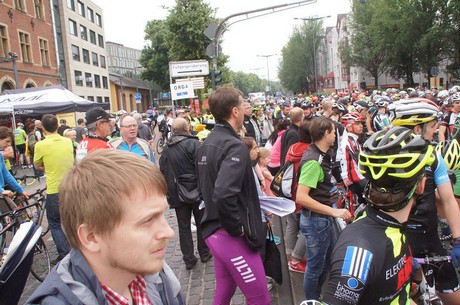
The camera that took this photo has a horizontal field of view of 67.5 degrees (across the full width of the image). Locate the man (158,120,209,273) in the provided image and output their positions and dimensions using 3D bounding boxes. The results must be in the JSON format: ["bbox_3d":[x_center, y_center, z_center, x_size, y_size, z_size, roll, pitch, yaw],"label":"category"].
[{"bbox_3d":[-0.464,0.472,3.848,0.580,1.710,0.400,0,9,24],"label":"man"}]

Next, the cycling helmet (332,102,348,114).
[{"bbox_3d":[1.834,-0.712,5.700,0.280,0.170,0.210,12,4,-14],"label":"cycling helmet"}]

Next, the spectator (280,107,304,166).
[{"bbox_3d":[0.877,0.268,4.626,0.520,1.760,0.350,4,12,45],"label":"spectator"}]

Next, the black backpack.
[{"bbox_3d":[0.559,0.282,3.600,0.220,0.410,0.300,-8,9,-24],"label":"black backpack"}]

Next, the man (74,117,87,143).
[{"bbox_3d":[-4.063,-0.069,9.626,0.520,1.760,0.350,-3,8,8],"label":"man"}]

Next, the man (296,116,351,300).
[{"bbox_3d":[0.784,0.568,3.019,0.500,1.750,0.480,-5,8,-7],"label":"man"}]

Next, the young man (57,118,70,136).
[{"bbox_3d":[-4.913,-0.122,10.421,0.500,1.763,0.310,-8,9,-25],"label":"young man"}]

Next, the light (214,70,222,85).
[{"bbox_3d":[-0.465,-3.102,14.300,0.320,0.600,0.250,-4,8,5],"label":"light"}]

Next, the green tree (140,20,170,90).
[{"bbox_3d":[-7.350,-8.696,37.793,6.200,11.544,6.200,-4,8,0],"label":"green tree"}]

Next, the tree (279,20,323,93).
[{"bbox_3d":[9.797,-11.342,45.822,6.500,11.958,6.500,-4,8,0],"label":"tree"}]

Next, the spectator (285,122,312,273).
[{"bbox_3d":[0.762,0.514,3.710,0.400,1.660,0.480,-7,9,-17],"label":"spectator"}]

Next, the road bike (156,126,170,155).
[{"bbox_3d":[-2.658,-0.512,14.037,0.480,1.040,1.700,-2,9,15],"label":"road bike"}]

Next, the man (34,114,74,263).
[{"bbox_3d":[-2.092,0.464,4.278,0.540,1.866,0.330,-10,10,-35],"label":"man"}]

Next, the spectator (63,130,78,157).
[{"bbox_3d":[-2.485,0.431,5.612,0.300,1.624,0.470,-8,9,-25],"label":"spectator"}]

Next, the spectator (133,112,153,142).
[{"bbox_3d":[-1.799,0.056,7.126,0.520,1.760,0.360,-1,9,22],"label":"spectator"}]

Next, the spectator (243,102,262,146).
[{"bbox_3d":[0.379,0.022,6.226,0.330,1.827,0.520,-3,8,12],"label":"spectator"}]

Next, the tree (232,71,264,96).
[{"bbox_3d":[5.980,-20.289,110.809,10.000,11.300,11.000,-4,8,1],"label":"tree"}]

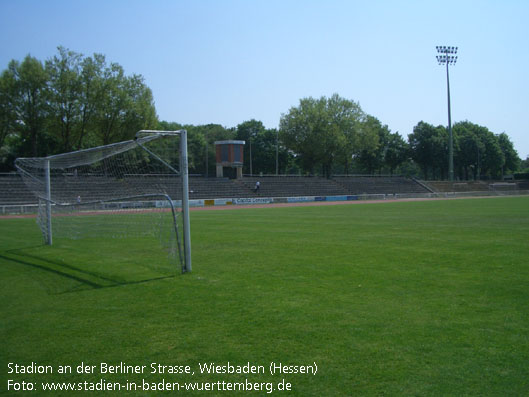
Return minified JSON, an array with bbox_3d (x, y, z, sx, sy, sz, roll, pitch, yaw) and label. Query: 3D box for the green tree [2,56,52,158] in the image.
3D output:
[{"bbox_3d":[-33.809,-12.501,76.000,6.820,15.910,6.820,-2,1,-24],"label":"green tree"}]

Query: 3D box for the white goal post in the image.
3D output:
[{"bbox_3d":[-4.079,0.082,12.076,1.080,2.520,7.500,-2,1,-39],"label":"white goal post"}]

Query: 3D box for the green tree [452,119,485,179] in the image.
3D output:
[{"bbox_3d":[54.279,-12.607,142.000,9.630,16.190,9.630,-1,1,21],"label":"green tree"}]

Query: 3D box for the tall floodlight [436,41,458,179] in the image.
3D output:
[{"bbox_3d":[42.073,-19.542,123.000,5.060,31.730,1.600,-2,1,-8],"label":"tall floodlight"}]

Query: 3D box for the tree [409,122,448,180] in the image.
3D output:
[{"bbox_3d":[40.770,-11.933,133.000,9.940,14.920,9.940,-1,1,17],"label":"tree"}]

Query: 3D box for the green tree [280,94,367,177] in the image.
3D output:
[{"bbox_3d":[11.469,-12.052,104.000,16.720,16.330,14.500,-1,1,6],"label":"green tree"}]

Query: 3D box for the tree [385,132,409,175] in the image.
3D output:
[{"bbox_3d":[31.088,-10.363,126.000,6.740,10.830,6.740,-1,1,14],"label":"tree"}]

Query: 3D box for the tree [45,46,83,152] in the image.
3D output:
[{"bbox_3d":[-28.929,-13.385,77.000,6.020,16.980,6.020,-2,1,-21],"label":"tree"}]

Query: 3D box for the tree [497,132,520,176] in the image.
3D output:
[{"bbox_3d":[67.499,-11.895,148.000,7.910,13.280,7.910,-1,1,25],"label":"tree"}]

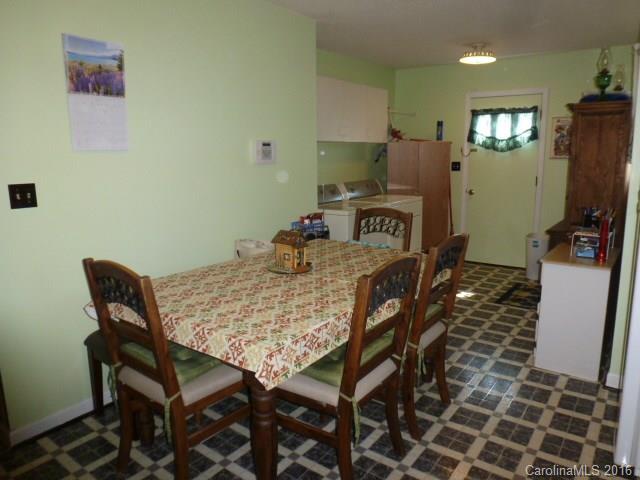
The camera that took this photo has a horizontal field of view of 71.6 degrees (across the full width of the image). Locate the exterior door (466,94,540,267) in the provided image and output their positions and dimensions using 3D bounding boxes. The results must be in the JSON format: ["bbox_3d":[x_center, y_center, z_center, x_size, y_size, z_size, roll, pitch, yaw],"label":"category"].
[{"bbox_3d":[2.150,-0.676,5.274,0.813,2.029,0.049,7,14,37],"label":"exterior door"}]

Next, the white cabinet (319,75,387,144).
[{"bbox_3d":[0.222,-1.335,4.713,0.302,0.603,1.501,7,14,37],"label":"white cabinet"}]

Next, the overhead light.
[{"bbox_3d":[1.598,-1.887,4.494,0.382,0.201,0.382,7,14,37],"label":"overhead light"}]

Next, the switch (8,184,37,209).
[{"bbox_3d":[-1.397,-0.205,2.093,0.012,0.115,0.117,7,14,37],"label":"switch"}]

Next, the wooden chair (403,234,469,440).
[{"bbox_3d":[0.428,0.453,2.347,0.504,0.974,0.448,7,14,37],"label":"wooden chair"}]

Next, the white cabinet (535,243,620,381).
[{"bbox_3d":[1.704,0.436,2.938,0.397,0.721,0.650,7,14,37],"label":"white cabinet"}]

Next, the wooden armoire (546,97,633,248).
[{"bbox_3d":[2.184,-0.188,3.552,0.526,1.716,0.986,7,14,37],"label":"wooden armoire"}]

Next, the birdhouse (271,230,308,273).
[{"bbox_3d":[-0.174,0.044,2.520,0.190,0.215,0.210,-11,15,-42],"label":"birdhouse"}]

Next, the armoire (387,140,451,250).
[{"bbox_3d":[1.230,-0.434,5.484,0.381,1.505,0.885,7,14,37],"label":"armoire"}]

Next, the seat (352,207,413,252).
[{"bbox_3d":[0.309,0.312,3.100,0.470,0.974,0.526,7,14,37],"label":"seat"}]

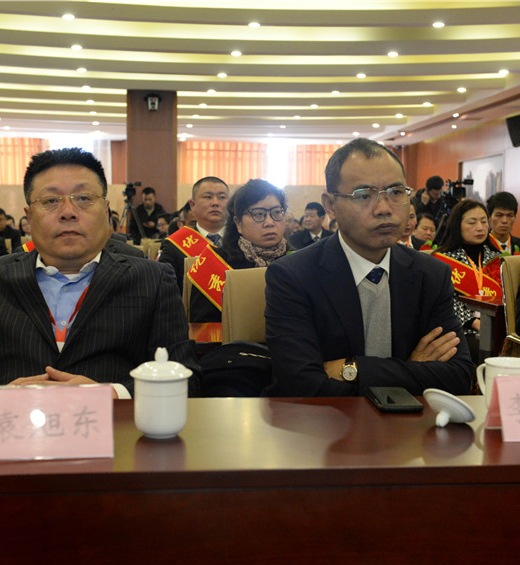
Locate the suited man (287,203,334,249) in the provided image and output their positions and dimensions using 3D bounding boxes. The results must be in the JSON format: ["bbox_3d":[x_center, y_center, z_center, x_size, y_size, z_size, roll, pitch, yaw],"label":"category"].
[{"bbox_3d":[0.454,-0.009,8.100,0.500,1.284,0.720,1,3,6],"label":"suited man"}]

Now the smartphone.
[{"bbox_3d":[0.266,0.230,1.955,0.079,0.017,0.152,0,4,-2],"label":"smartphone"}]

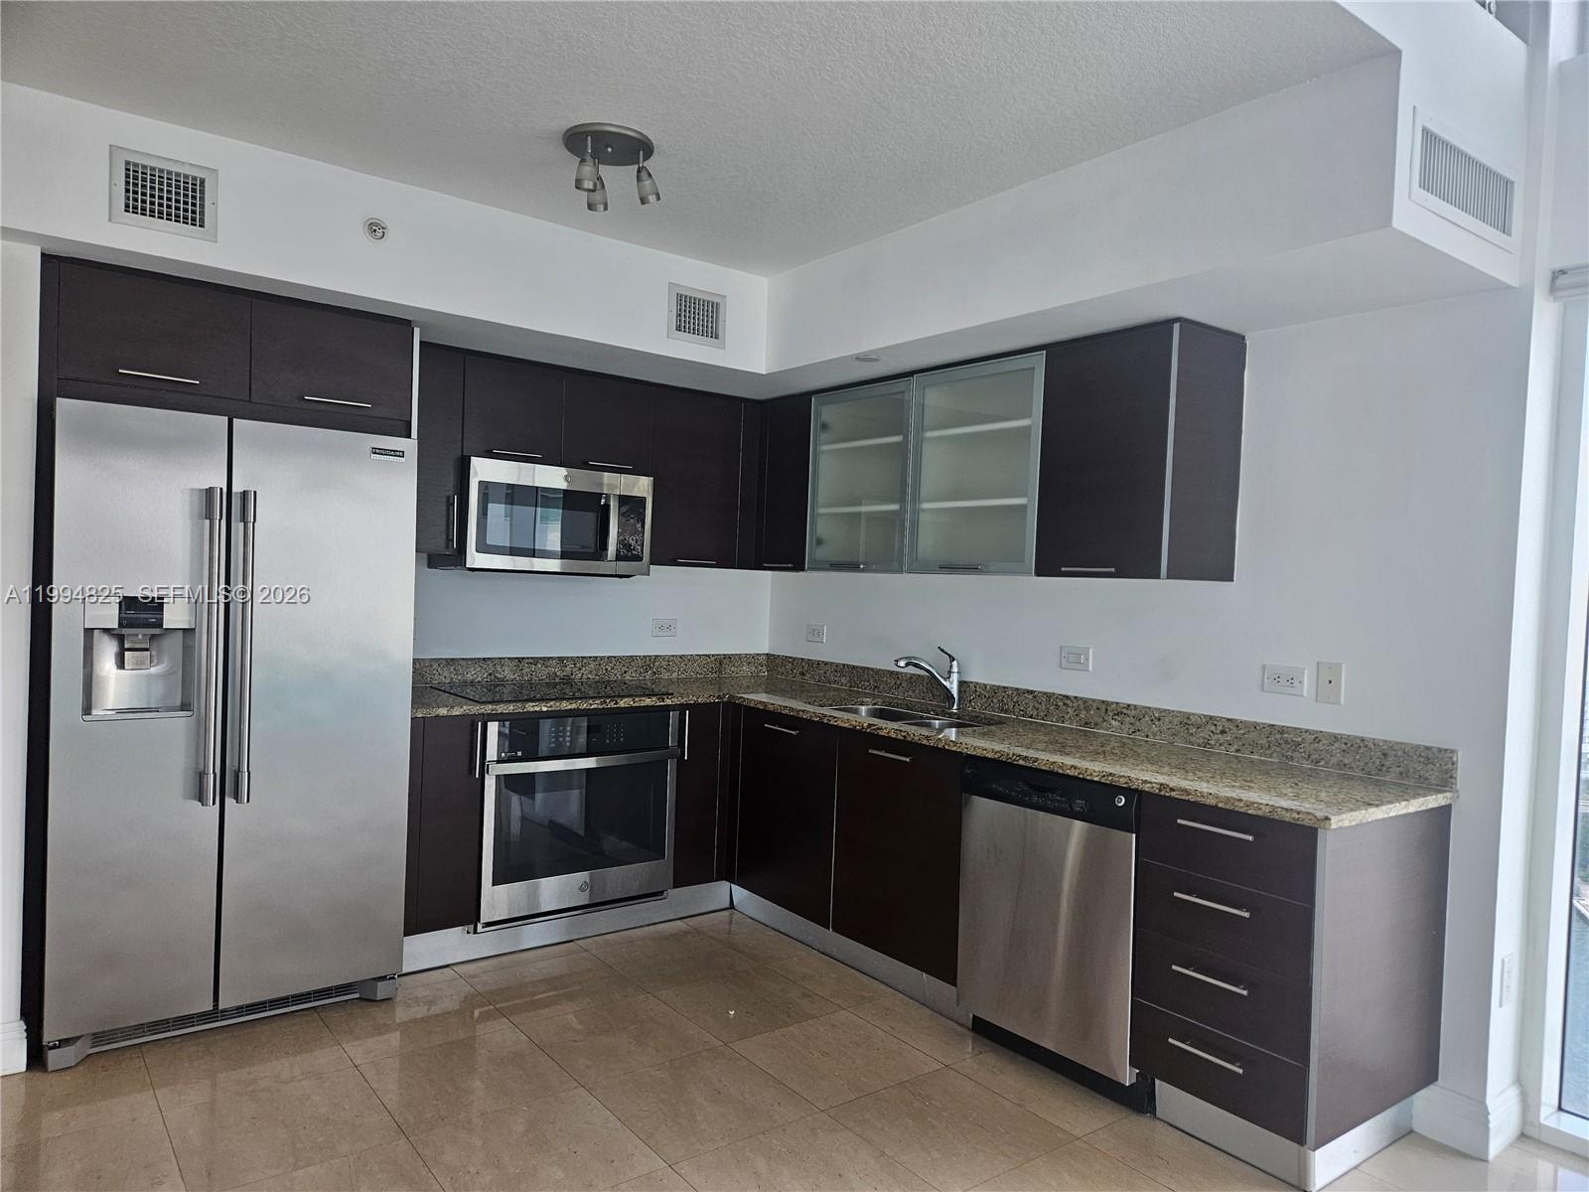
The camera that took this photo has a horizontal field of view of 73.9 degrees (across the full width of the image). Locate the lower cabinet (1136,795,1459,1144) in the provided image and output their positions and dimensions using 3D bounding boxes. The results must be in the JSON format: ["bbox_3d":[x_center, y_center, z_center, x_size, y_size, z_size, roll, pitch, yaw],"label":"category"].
[{"bbox_3d":[1.266,0.863,2.692,0.630,0.707,0.475,1,1,-37],"label":"lower cabinet"}]

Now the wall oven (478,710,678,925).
[{"bbox_3d":[-0.922,0.770,4.028,0.748,0.692,0.630,1,1,-37],"label":"wall oven"}]

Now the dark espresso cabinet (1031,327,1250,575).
[{"bbox_3d":[1.055,-0.418,3.251,0.345,0.739,0.471,1,1,-37],"label":"dark espresso cabinet"}]

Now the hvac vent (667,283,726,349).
[{"bbox_3d":[-0.348,-1.003,3.795,0.240,0.195,0.020,2,1,-37],"label":"hvac vent"}]

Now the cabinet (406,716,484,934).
[{"bbox_3d":[-1.359,0.740,3.762,0.258,0.708,0.634,2,1,-37],"label":"cabinet"}]

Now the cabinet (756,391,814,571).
[{"bbox_3d":[0.091,-0.469,4.531,0.332,0.727,0.349,2,1,-37],"label":"cabinet"}]

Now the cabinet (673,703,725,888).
[{"bbox_3d":[-0.562,0.762,4.361,0.202,0.708,0.634,2,1,-37],"label":"cabinet"}]

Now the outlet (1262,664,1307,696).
[{"bbox_3d":[1.409,0.243,3.039,0.008,0.081,0.129,1,1,-37],"label":"outlet"}]

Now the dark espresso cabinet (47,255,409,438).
[{"bbox_3d":[-1.792,-0.709,3.345,0.949,0.365,0.679,2,1,-37],"label":"dark espresso cabinet"}]

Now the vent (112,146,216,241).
[{"bbox_3d":[-1.652,-1.053,2.773,0.246,0.195,0.015,1,1,-37],"label":"vent"}]

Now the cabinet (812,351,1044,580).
[{"bbox_3d":[0.553,-0.436,3.915,0.332,0.716,1.194,2,1,-37],"label":"cabinet"}]

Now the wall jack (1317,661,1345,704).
[{"bbox_3d":[1.482,0.242,2.922,0.008,0.112,0.073,2,1,-37],"label":"wall jack"}]

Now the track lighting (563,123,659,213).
[{"bbox_3d":[-0.492,-1.122,2.800,0.242,0.160,0.242,2,1,0],"label":"track lighting"}]

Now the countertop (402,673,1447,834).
[{"bbox_3d":[0.011,0.433,3.299,1.899,0.028,3.015,2,1,-37],"label":"countertop"}]

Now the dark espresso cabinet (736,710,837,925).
[{"bbox_3d":[0.210,0.801,4.087,0.620,0.707,0.610,1,1,-37],"label":"dark espresso cabinet"}]

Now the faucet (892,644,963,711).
[{"bbox_3d":[0.501,0.308,3.906,0.305,0.241,0.060,2,1,-27],"label":"faucet"}]

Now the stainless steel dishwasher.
[{"bbox_3d":[0.920,0.868,3.100,0.610,0.750,0.609,1,1,-37],"label":"stainless steel dishwasher"}]

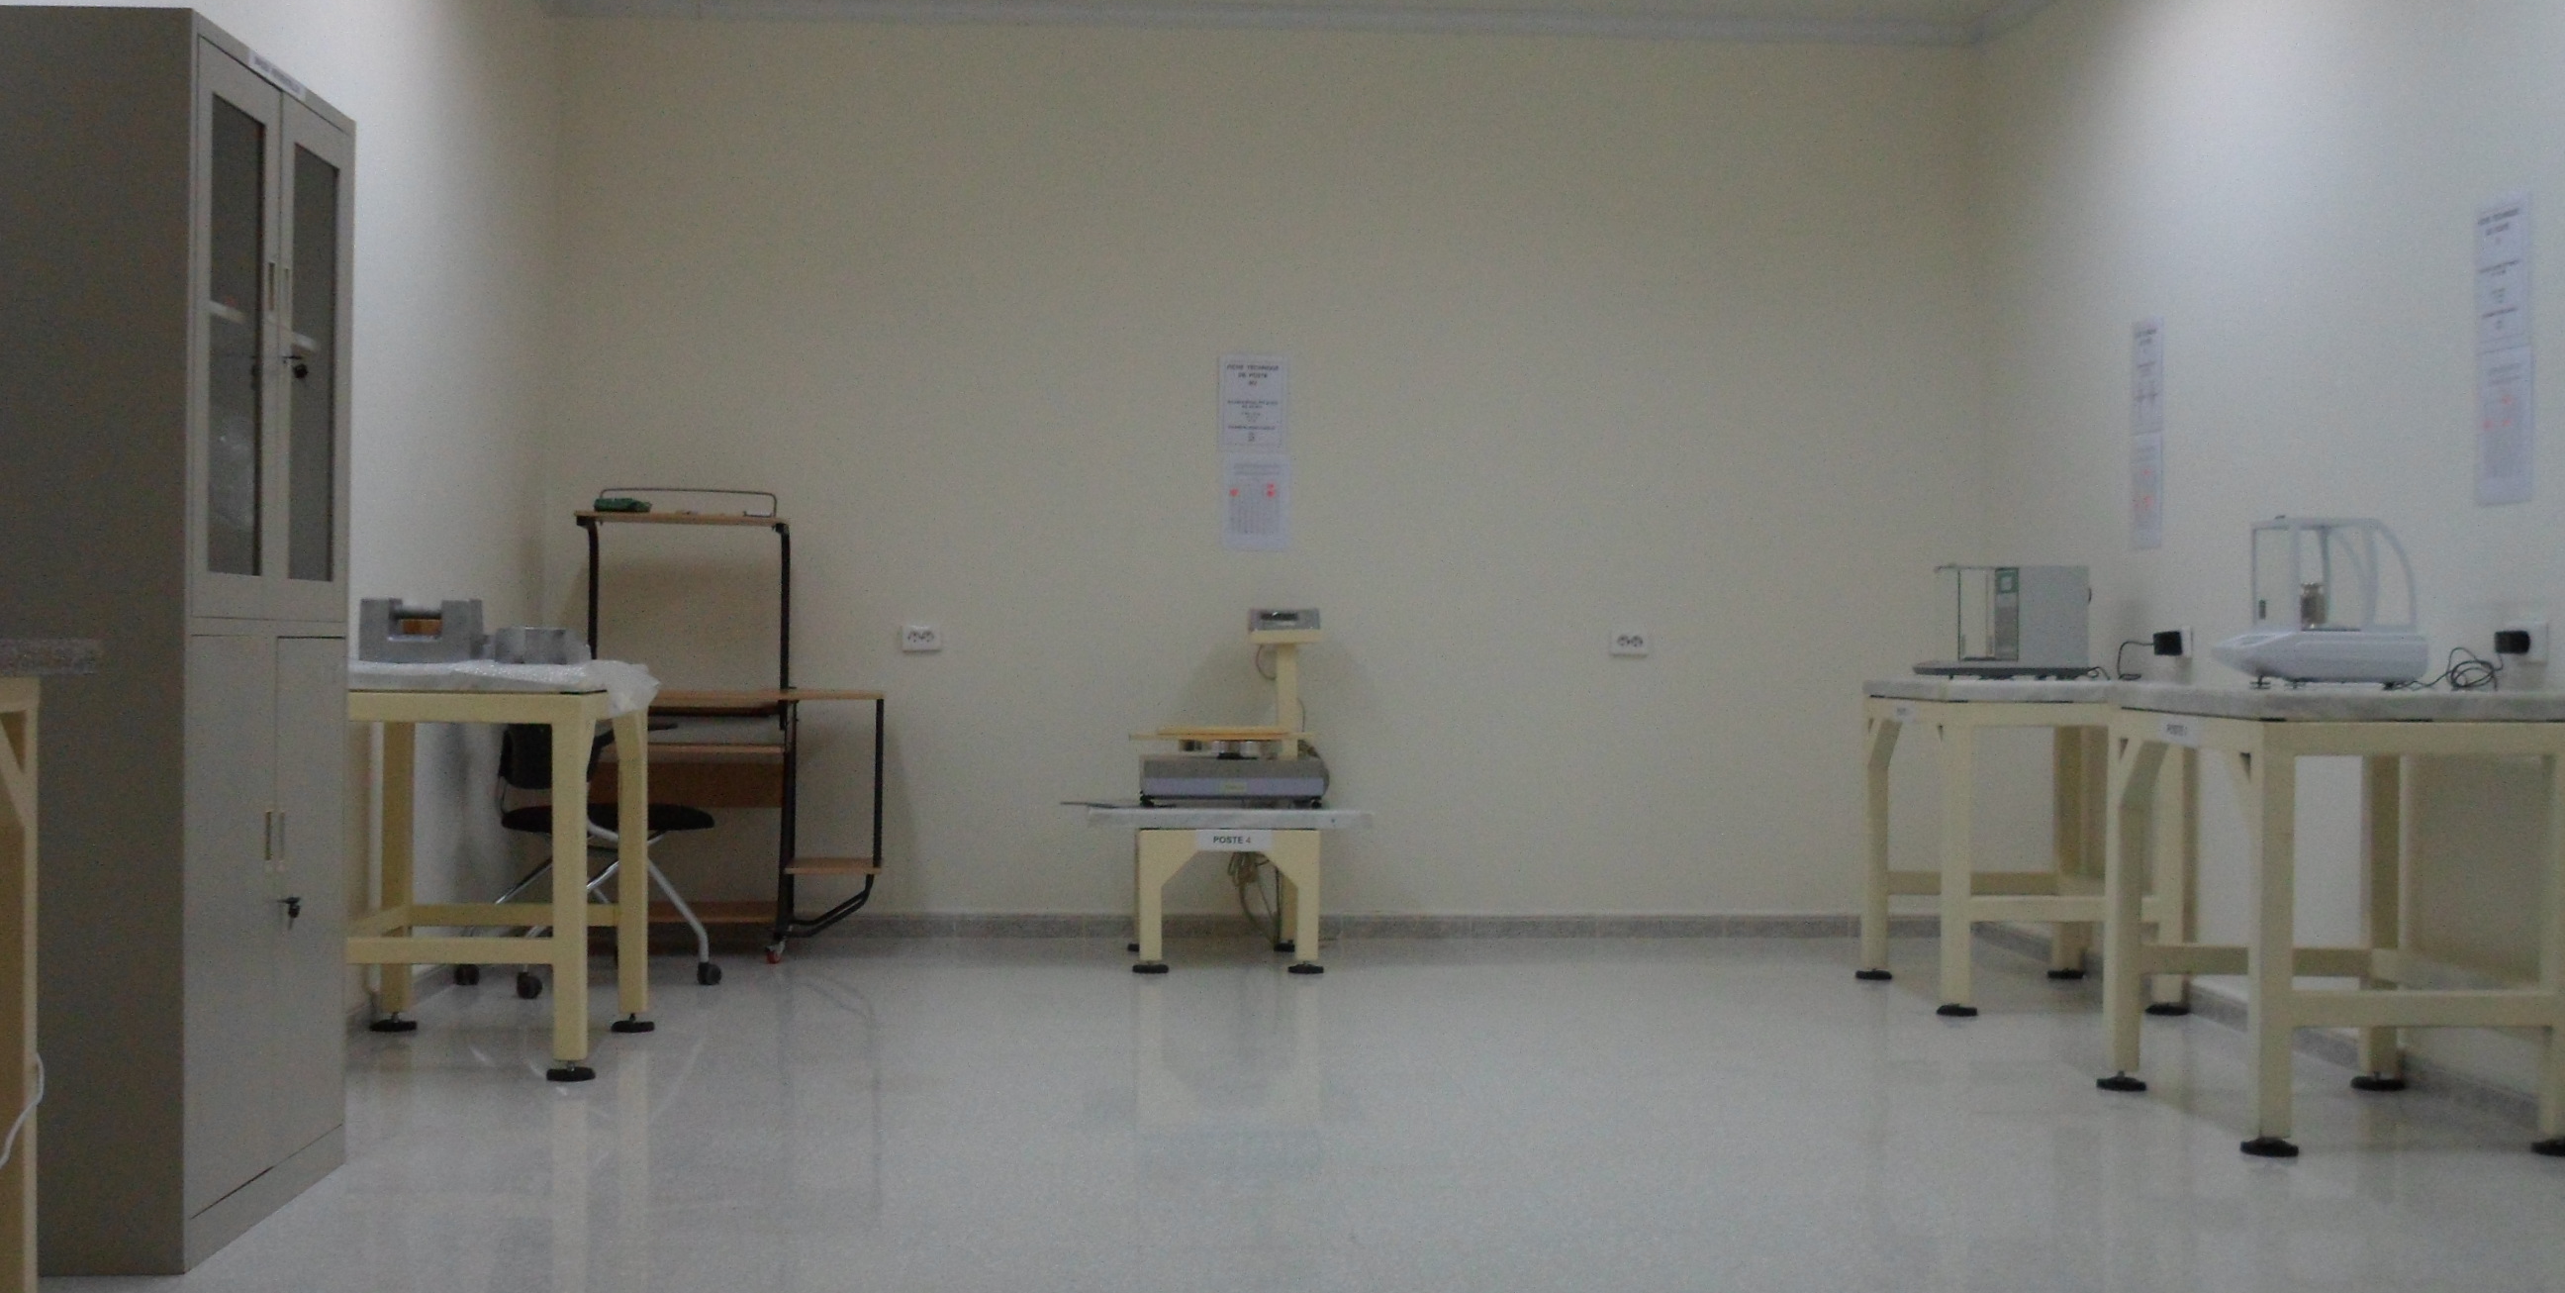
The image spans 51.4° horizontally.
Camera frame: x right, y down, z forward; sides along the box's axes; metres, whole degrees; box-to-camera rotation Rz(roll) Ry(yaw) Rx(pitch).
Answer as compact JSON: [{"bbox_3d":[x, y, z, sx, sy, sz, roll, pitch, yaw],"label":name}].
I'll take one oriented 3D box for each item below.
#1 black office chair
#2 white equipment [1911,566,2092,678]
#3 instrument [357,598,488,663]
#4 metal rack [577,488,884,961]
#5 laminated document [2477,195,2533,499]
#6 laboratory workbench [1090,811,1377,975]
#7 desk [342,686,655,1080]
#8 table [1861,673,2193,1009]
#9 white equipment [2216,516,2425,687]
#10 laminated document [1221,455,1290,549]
[{"bbox_3d":[-1.844,0.469,7.136,0.580,0.870,0.550,0,0,-37],"label":"black office chair"},{"bbox_3d":[1.942,-0.060,7.198,0.411,0.316,0.234,0,0,-4],"label":"white equipment"},{"bbox_3d":[-1.881,-0.035,5.832,0.232,0.136,0.117,0,0,-4],"label":"instrument"},{"bbox_3d":[-1.625,0.218,7.854,0.870,1.370,0.561,0,0,-4],"label":"metal rack"},{"bbox_3d":[2.428,-0.590,5.316,0.004,0.612,0.206,0,0,-4],"label":"laminated document"},{"bbox_3d":[-0.173,0.689,7.798,0.799,0.449,0.692,0,0,-4],"label":"laboratory workbench"},{"bbox_3d":[-1.798,0.481,5.987,0.640,0.851,0.842,0,0,-4],"label":"desk"},{"bbox_3d":[1.966,0.516,7.155,0.643,0.829,0.795,0,0,-4],"label":"table"},{"bbox_3d":[2.055,-0.084,5.294,0.351,0.339,0.215,0,0,-4],"label":"white equipment"},{"bbox_3d":[-0.079,-0.447,8.324,0.211,0.299,0.004,0,0,-4],"label":"laminated document"}]

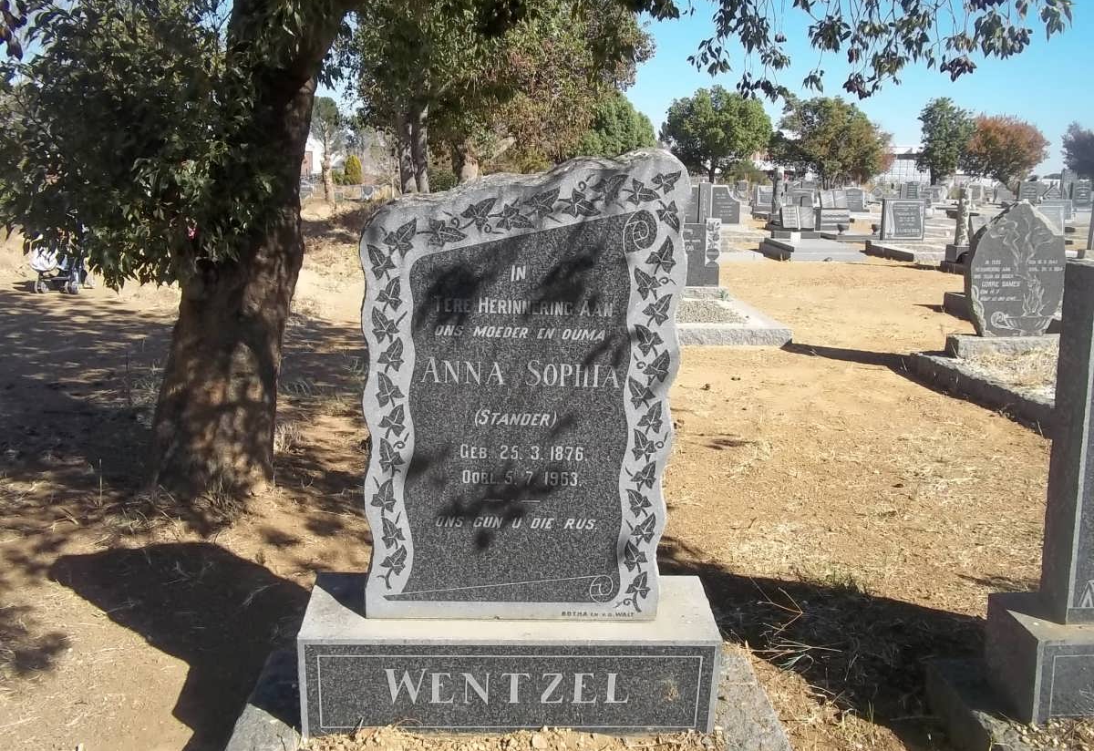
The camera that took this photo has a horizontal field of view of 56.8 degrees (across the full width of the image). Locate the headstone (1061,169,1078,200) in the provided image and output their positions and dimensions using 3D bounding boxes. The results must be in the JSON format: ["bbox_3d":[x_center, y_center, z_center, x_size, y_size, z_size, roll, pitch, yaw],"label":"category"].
[{"bbox_3d":[19.848,-7.037,38.490,0.520,1.609,0.250,1,11,3],"label":"headstone"}]

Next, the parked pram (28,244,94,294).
[{"bbox_3d":[-6.404,-1.590,13.344,0.850,0.980,0.550,-8,14,-37],"label":"parked pram"}]

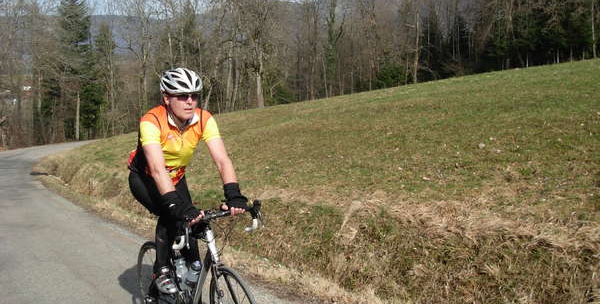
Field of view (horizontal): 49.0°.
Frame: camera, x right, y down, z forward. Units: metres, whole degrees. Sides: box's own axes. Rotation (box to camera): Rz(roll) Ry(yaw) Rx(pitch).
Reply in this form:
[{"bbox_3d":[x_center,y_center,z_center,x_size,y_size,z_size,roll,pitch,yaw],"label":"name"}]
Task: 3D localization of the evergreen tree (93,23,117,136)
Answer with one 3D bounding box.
[{"bbox_3d":[-12.762,-4.733,43.000,1.723,7.311,1.723,-1,4,0],"label":"evergreen tree"}]

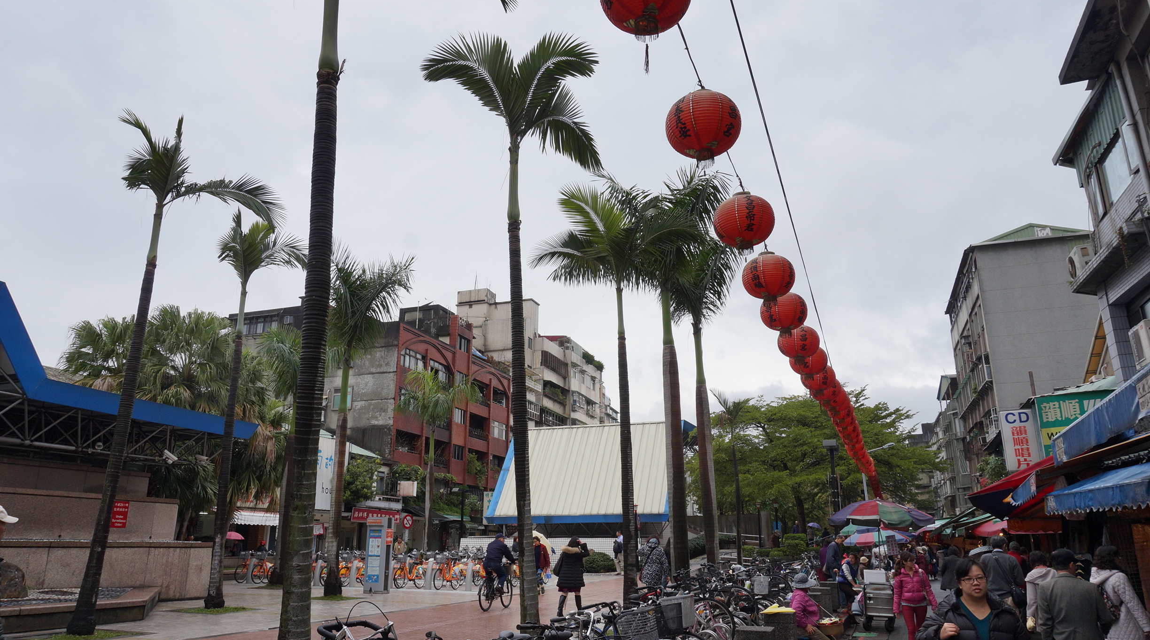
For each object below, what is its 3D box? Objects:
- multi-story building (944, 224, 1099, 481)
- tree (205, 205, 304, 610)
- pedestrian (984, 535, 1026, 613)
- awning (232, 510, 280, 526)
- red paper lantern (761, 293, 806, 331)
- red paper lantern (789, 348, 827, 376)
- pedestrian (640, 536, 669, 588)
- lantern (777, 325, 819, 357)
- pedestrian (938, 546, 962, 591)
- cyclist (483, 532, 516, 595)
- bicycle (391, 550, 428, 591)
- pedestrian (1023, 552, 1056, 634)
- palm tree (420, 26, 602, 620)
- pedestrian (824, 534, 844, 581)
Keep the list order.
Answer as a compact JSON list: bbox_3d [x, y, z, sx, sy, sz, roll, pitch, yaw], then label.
[{"bbox_3d":[28.637,5.404,47.157,7.200,18.900,14.800,-6,-17,19],"label":"multi-story building"},{"bbox_3d":[-8.711,1.977,20.044,2.500,10.420,2.500,-6,-17,19],"label":"tree"},{"bbox_3d":[5.338,3.561,9.379,0.550,1.770,0.360,-6,-17,21],"label":"pedestrian"},{"bbox_3d":[-19.167,11.878,46.000,1.000,0.900,4.300,-4,-17,15],"label":"awning"},{"bbox_3d":[2.113,-0.077,7.743,0.460,0.405,0.460,-6,-17,20],"label":"red paper lantern"},{"bbox_3d":[3.354,0.599,10.981,0.530,0.420,0.530,-6,-17,19],"label":"red paper lantern"},{"bbox_3d":[1.740,5.523,16.619,0.580,1.620,0.420,-1,-16,3],"label":"pedestrian"},{"bbox_3d":[2.674,0.253,9.168,0.480,0.410,0.480,-6,-17,20],"label":"lantern"},{"bbox_3d":[8.314,5.833,16.846,0.530,1.650,0.380,-6,-17,21],"label":"pedestrian"},{"bbox_3d":[-1.738,5.627,17.526,0.550,1.450,0.720,-7,-18,23],"label":"cyclist"},{"bbox_3d":[-5.417,8.181,25.016,0.580,1.100,1.700,-7,-17,23],"label":"bicycle"},{"bbox_3d":[5.699,3.613,9.156,0.520,1.630,0.360,-6,-17,21],"label":"pedestrian"},{"bbox_3d":[-1.252,-0.314,14.282,3.600,11.490,3.600,0,-16,0],"label":"palm tree"},{"bbox_3d":[5.618,5.400,16.457,0.450,1.630,0.500,-5,-17,14],"label":"pedestrian"}]

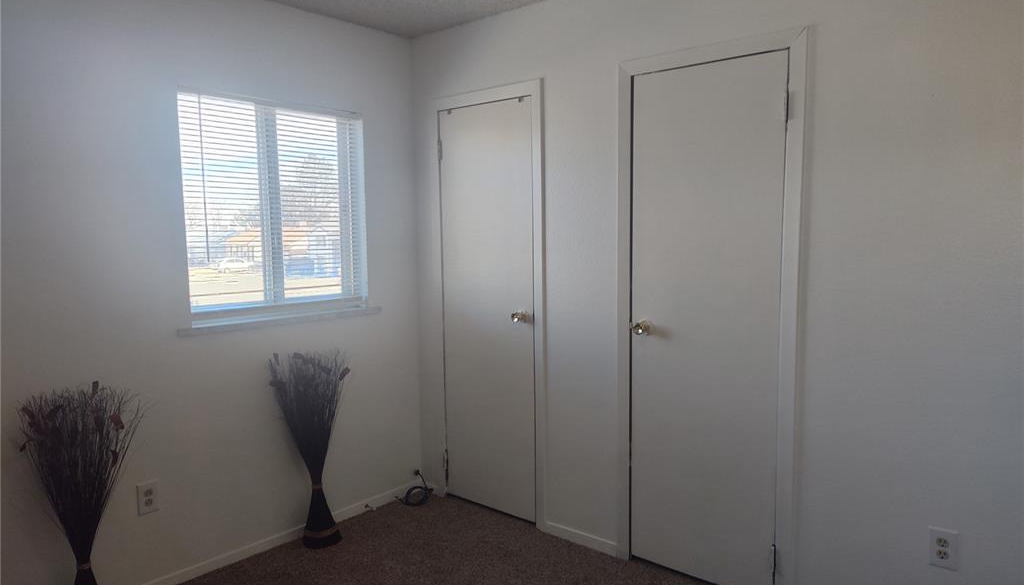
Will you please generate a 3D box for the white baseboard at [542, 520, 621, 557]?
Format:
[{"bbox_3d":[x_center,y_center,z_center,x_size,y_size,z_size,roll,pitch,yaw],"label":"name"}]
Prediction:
[{"bbox_3d":[0.306,1.114,3.087,0.390,0.058,0.013,4,7,40],"label":"white baseboard"}]

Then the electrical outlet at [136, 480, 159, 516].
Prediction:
[{"bbox_3d":[-1.425,0.808,2.667,0.008,0.119,0.074,4,7,40],"label":"electrical outlet"}]

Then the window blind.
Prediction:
[{"bbox_3d":[-1.040,-0.369,3.075,0.090,0.960,0.890,4,7,40],"label":"window blind"}]

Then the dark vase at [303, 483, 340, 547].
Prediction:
[{"bbox_3d":[-0.877,1.013,3.142,0.175,0.275,0.175,-1,5,0],"label":"dark vase"}]

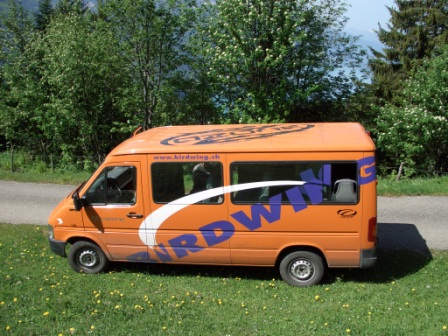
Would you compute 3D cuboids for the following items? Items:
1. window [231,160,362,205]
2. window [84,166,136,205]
[{"bbox_3d":[1.025,0.216,6.300,1.874,0.665,0.070,0,17,9],"label":"window"},{"bbox_3d":[-1.792,0.270,6.774,0.820,0.613,0.070,0,17,9],"label":"window"}]

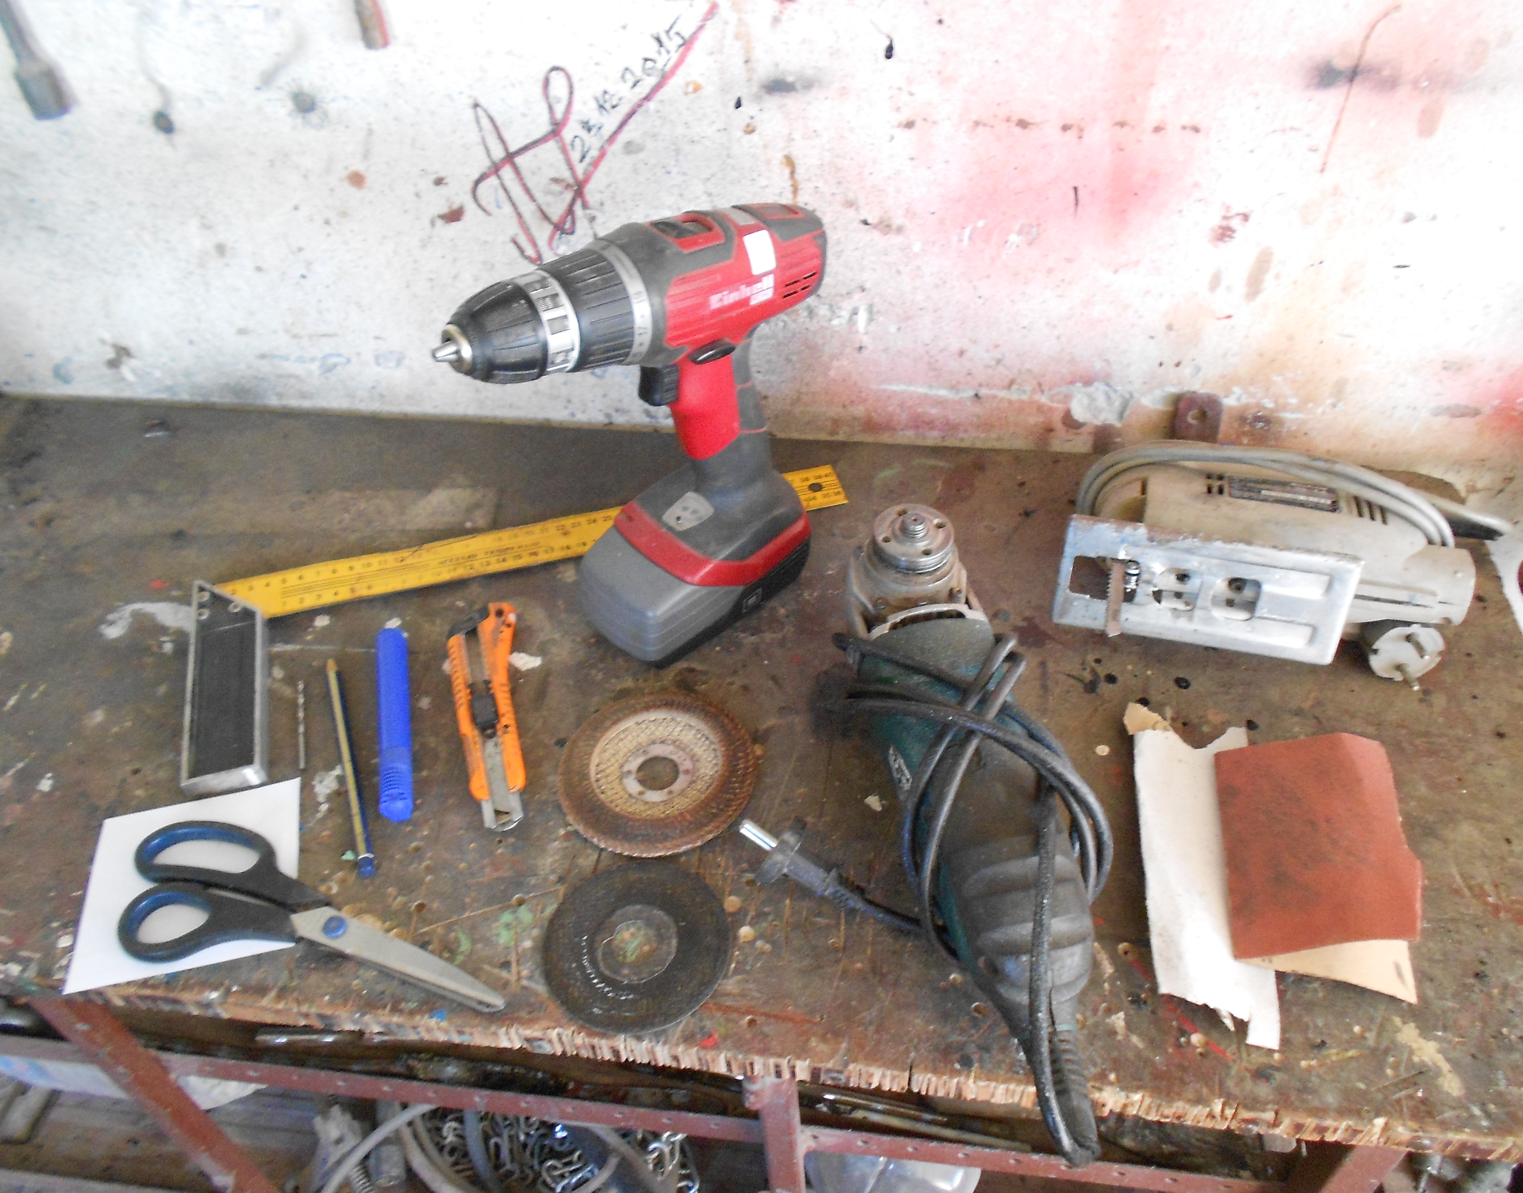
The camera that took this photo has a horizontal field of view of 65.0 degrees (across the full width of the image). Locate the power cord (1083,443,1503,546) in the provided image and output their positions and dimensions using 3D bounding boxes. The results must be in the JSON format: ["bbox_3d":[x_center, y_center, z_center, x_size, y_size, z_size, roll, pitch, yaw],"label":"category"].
[{"bbox_3d":[0.315,-0.055,0.697,0.258,0.062,0.075,9,48,9],"label":"power cord"}]

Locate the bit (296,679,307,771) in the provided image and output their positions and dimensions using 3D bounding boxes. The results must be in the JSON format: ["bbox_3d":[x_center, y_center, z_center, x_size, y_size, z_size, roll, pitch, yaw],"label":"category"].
[{"bbox_3d":[-0.254,0.071,0.660,0.004,0.004,0.065,-12,48,-10],"label":"bit"}]

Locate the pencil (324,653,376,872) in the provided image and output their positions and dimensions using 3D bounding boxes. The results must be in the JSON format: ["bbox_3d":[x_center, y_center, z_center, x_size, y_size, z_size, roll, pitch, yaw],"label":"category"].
[{"bbox_3d":[-0.222,0.088,0.641,0.007,0.007,0.150,-16,49,-13],"label":"pencil"}]

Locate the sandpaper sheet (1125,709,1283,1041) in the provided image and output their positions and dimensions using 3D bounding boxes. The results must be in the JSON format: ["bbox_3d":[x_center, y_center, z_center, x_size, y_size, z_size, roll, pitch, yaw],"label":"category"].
[{"bbox_3d":[0.220,0.129,0.594,0.063,0.012,0.187,5,48,6],"label":"sandpaper sheet"}]

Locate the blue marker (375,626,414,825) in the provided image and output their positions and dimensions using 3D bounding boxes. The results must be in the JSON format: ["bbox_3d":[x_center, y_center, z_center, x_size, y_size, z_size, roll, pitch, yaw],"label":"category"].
[{"bbox_3d":[-0.201,0.066,0.654,0.018,0.018,0.134,-10,48,-8],"label":"blue marker"}]

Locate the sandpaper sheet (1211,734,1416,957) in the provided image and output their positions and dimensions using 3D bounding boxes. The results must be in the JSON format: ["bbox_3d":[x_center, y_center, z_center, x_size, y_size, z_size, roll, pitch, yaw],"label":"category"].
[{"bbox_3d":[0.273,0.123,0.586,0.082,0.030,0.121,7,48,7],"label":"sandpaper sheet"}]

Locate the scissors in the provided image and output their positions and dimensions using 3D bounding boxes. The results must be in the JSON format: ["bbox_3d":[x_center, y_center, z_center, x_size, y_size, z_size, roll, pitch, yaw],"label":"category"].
[{"bbox_3d":[-0.216,0.161,0.571,0.208,0.013,0.071,14,49,13],"label":"scissors"}]

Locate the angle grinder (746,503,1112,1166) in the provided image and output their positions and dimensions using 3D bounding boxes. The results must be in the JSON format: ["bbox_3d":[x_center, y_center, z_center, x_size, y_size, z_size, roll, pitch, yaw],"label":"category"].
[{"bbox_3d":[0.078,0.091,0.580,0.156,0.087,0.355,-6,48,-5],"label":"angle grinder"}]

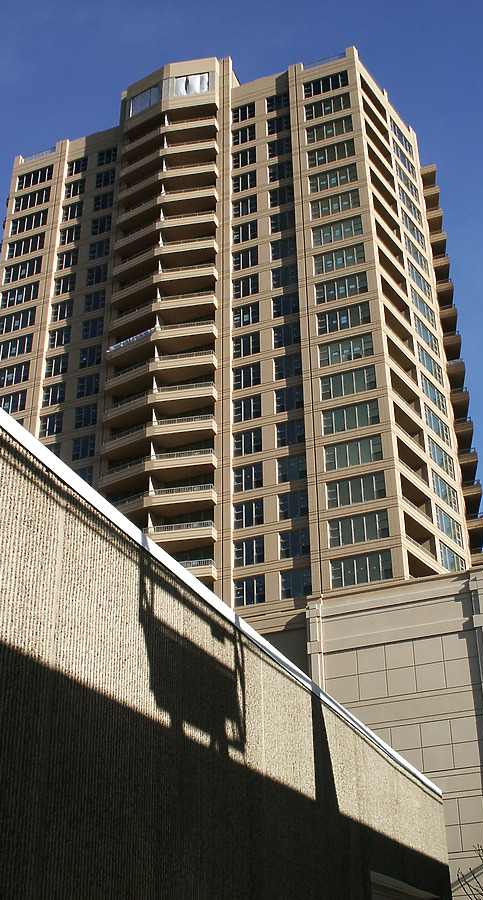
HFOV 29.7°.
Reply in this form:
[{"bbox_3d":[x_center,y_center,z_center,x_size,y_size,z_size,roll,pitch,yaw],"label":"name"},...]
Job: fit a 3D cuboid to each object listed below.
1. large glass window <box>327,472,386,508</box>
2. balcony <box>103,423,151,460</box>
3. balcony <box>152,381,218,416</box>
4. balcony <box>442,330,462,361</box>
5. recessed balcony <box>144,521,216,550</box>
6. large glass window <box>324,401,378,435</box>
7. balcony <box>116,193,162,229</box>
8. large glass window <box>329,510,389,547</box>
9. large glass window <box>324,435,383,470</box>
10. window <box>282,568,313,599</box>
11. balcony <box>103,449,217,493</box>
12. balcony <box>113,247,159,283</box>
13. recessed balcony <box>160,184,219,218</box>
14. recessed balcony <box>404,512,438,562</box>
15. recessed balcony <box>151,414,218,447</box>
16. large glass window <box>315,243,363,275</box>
[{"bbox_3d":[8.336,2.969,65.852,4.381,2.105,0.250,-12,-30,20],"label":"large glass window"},{"bbox_3d":[-8.820,-0.630,72.320,4.720,1.380,1.680,-18,-33,29],"label":"balcony"},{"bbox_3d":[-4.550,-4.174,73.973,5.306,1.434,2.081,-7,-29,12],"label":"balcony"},{"bbox_3d":[19.132,-9.294,83.774,2.200,1.320,3.300,-12,-30,20],"label":"balcony"},{"bbox_3d":[-4.410,6.370,66.610,5.020,1.380,1.780,-5,-29,9],"label":"recessed balcony"},{"bbox_3d":[8.100,-2.350,67.330,4.310,2.050,0.200,-11,-30,20],"label":"large glass window"},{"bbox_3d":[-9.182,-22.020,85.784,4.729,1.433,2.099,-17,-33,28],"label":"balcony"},{"bbox_3d":[8.160,5.500,63.120,4.310,2.050,0.200,-11,-30,20],"label":"large glass window"},{"bbox_3d":[8.185,0.257,66.314,4.300,2.050,0.200,-12,-30,20],"label":"large glass window"},{"bbox_3d":[4.018,9.504,64.290,2.480,2.050,0.200,-12,-30,20],"label":"window"},{"bbox_3d":[-6.620,1.460,69.980,9.780,1.380,2.280,-11,-30,20],"label":"balcony"},{"bbox_3d":[-8.960,-16.330,80.750,4.720,1.380,1.680,-18,-33,29],"label":"balcony"},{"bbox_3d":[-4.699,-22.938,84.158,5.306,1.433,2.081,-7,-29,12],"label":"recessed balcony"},{"bbox_3d":[12.491,6.700,66.922,1.800,2.287,5.575,-18,-33,29],"label":"recessed balcony"},{"bbox_3d":[-4.473,-1.460,72.676,5.060,1.320,2.150,-6,-29,10],"label":"recessed balcony"},{"bbox_3d":[8.060,-15.647,74.900,4.300,2.050,0.200,-12,-30,20],"label":"large glass window"}]

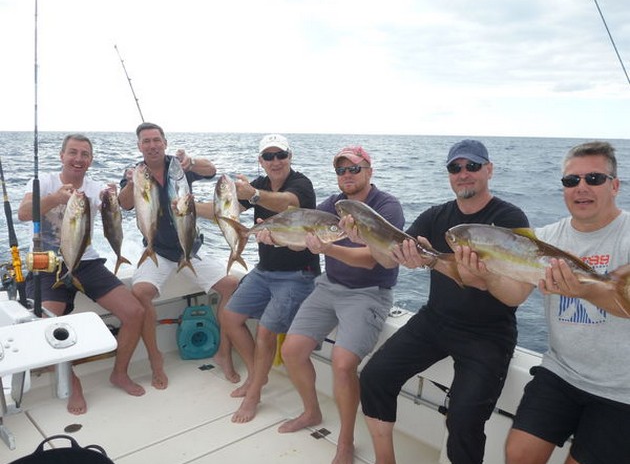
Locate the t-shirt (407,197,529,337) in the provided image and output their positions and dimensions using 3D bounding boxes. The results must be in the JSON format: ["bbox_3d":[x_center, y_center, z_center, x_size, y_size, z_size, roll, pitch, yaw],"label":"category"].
[{"bbox_3d":[0.646,0.140,2.130,0.480,0.570,0.330,6,12,27],"label":"t-shirt"}]

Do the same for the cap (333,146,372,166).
[{"bbox_3d":[0.185,-0.373,2.520,0.175,0.130,0.250,7,12,30],"label":"cap"}]

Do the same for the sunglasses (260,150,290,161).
[{"bbox_3d":[-0.219,-0.422,2.830,0.148,0.050,0.150,-4,11,2],"label":"sunglasses"}]

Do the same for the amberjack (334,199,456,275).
[{"bbox_3d":[0.302,0.031,1.840,0.540,0.145,0.095,28,30,15],"label":"amberjack"}]

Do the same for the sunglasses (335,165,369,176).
[{"bbox_3d":[0.184,-0.302,2.500,0.148,0.050,0.150,7,12,29],"label":"sunglasses"}]

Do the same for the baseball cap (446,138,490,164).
[{"bbox_3d":[0.623,-0.329,2.080,0.175,0.130,0.250,6,9,34],"label":"baseball cap"}]

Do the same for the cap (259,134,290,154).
[{"bbox_3d":[-0.225,-0.483,2.830,0.175,0.130,0.250,-2,11,2],"label":"cap"}]

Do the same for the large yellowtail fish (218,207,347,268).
[{"bbox_3d":[-0.137,0.015,2.220,0.560,0.170,0.090,3,14,12],"label":"large yellowtail fish"}]

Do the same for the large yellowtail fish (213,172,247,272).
[{"bbox_3d":[-0.420,-0.042,2.500,0.135,0.480,0.080,-9,10,-7],"label":"large yellowtail fish"}]

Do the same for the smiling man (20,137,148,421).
[{"bbox_3d":[-1.304,0.228,2.934,0.650,1.500,0.660,-2,11,-16],"label":"smiling man"}]

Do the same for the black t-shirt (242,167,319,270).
[{"bbox_3d":[-0.199,-0.053,2.860,0.440,0.580,0.320,3,11,11],"label":"black t-shirt"}]

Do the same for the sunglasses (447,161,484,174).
[{"bbox_3d":[0.616,-0.258,2.070,0.148,0.050,0.150,8,13,33],"label":"sunglasses"}]

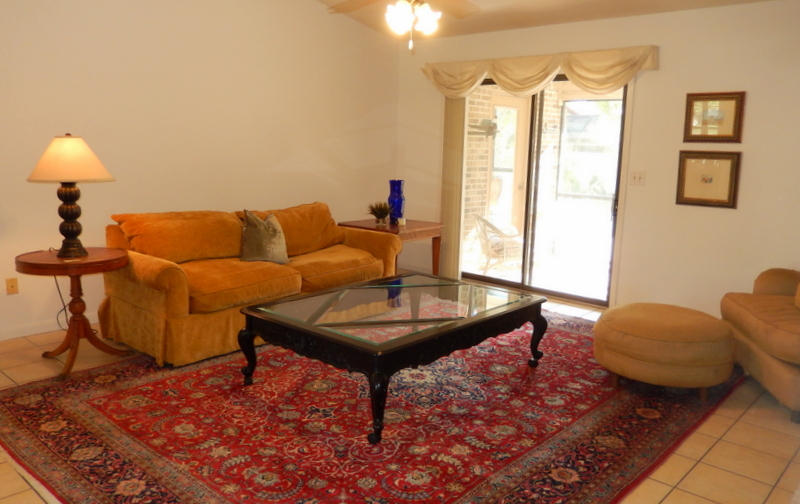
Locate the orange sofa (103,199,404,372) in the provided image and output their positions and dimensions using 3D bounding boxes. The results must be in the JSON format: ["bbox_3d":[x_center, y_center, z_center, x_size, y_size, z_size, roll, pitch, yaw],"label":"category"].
[{"bbox_3d":[-1.087,0.111,4.516,0.993,0.890,2.090,10,13,43],"label":"orange sofa"}]

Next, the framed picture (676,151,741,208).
[{"bbox_3d":[2.380,-0.560,4.467,0.435,0.421,0.031,10,13,43],"label":"framed picture"}]

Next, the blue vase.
[{"bbox_3d":[-0.043,-0.533,6.079,0.173,0.457,0.173,1,9,0],"label":"blue vase"}]

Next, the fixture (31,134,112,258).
[{"bbox_3d":[-1.986,-0.341,3.486,0.517,0.729,0.517,10,13,43],"label":"fixture"}]

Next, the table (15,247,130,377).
[{"bbox_3d":[-1.987,0.356,3.564,0.602,0.671,0.602,10,13,43],"label":"table"}]

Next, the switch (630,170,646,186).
[{"bbox_3d":[1.996,-0.615,4.845,0.124,0.121,0.018,10,13,43],"label":"switch"}]

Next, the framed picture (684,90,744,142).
[{"bbox_3d":[2.385,-1.020,4.397,0.406,0.370,0.031,10,13,43],"label":"framed picture"}]

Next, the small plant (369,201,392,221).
[{"bbox_3d":[-0.196,-0.432,6.167,0.234,0.225,0.234,1,9,0],"label":"small plant"}]

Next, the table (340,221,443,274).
[{"bbox_3d":[-0.084,0.034,5.963,0.755,0.626,0.813,10,13,43],"label":"table"}]

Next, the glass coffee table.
[{"bbox_3d":[-0.014,0.525,3.493,1.077,0.439,1.496,10,13,43],"label":"glass coffee table"}]

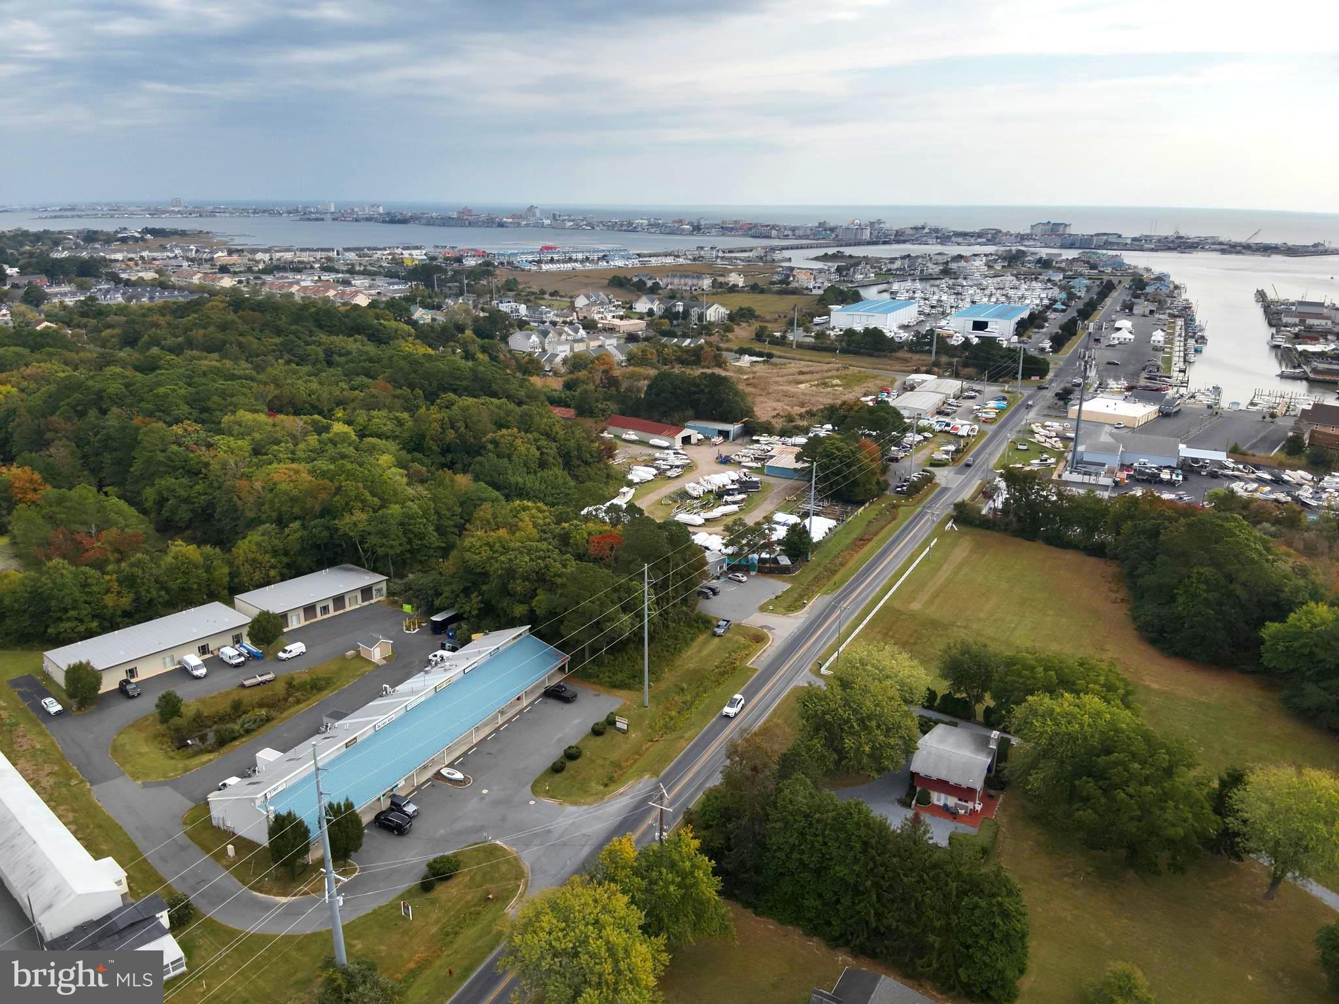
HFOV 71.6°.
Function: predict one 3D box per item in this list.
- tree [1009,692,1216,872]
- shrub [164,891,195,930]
[{"bbox_3d":[55.205,35.875,116.827,22.500,16.000,19.000,10,20,27],"label":"tree"},{"bbox_3d":[-57.880,48.150,109.760,3.500,4.000,3.500,10,20,27],"label":"shrub"}]

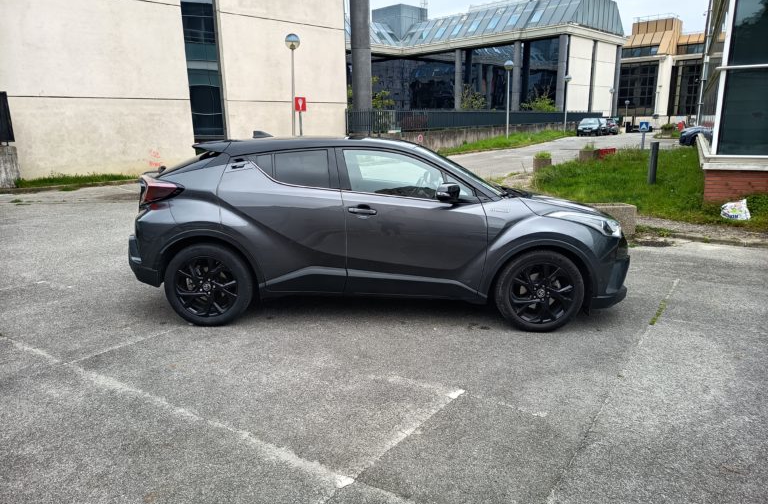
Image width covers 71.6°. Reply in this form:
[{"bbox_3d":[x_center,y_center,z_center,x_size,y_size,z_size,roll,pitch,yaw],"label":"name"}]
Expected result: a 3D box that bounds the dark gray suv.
[{"bbox_3d":[0.020,-0.335,4.940,4.370,1.560,1.860,0,14,2],"label":"dark gray suv"}]

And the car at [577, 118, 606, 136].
[{"bbox_3d":[17.457,-10.449,44.800,1.720,1.450,4.200,7,16,29],"label":"car"}]

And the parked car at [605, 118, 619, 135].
[{"bbox_3d":[21.243,-11.853,50.500,1.750,1.480,4.200,7,16,29],"label":"parked car"}]

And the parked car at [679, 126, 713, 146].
[{"bbox_3d":[16.231,-5.527,24.887,4.300,1.530,1.820,4,15,19],"label":"parked car"}]

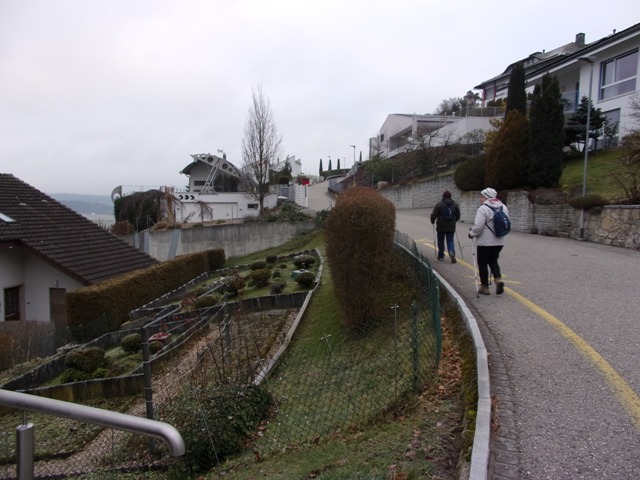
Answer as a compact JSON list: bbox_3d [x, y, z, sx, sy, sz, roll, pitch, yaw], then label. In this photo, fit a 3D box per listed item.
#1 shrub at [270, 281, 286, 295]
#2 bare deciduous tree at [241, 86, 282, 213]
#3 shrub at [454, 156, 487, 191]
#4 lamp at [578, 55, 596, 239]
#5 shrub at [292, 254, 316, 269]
[{"bbox_3d":[-1.167,1.336,13.000,0.450,0.410,0.430,0,5,0],"label":"shrub"},{"bbox_3d":[-5.442,-8.373,43.000,3.900,11.680,3.800,1,4,0],"label":"bare deciduous tree"},{"bbox_3d":[7.024,-3.140,21.500,1.600,1.661,1.500,1,4,0],"label":"shrub"},{"bbox_3d":[8.713,-3.057,15.400,0.550,6.050,0.200,1,4,-5],"label":"lamp"},{"bbox_3d":[-0.520,0.738,15.500,0.800,0.440,0.750,1,4,0],"label":"shrub"}]

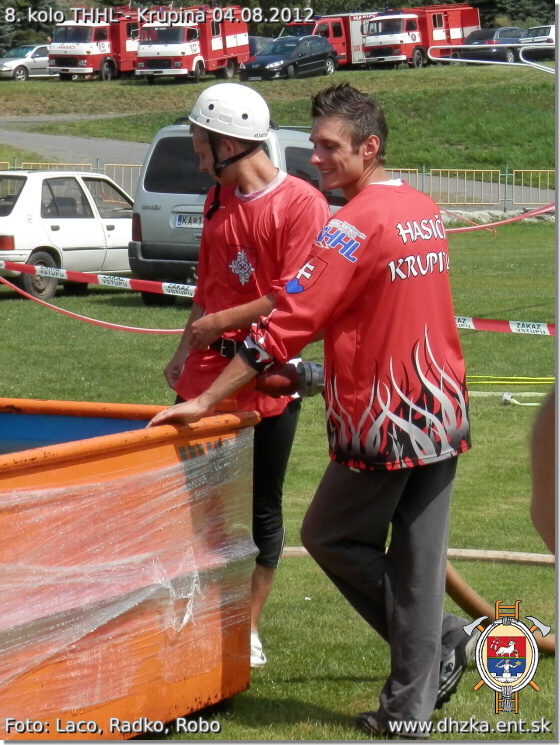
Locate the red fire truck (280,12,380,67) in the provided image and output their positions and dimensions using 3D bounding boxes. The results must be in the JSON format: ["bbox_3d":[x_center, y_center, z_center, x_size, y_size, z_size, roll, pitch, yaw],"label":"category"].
[{"bbox_3d":[2.122,-14.024,66.680,2.100,2.550,6.000,8,15,33],"label":"red fire truck"}]

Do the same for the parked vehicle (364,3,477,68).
[{"bbox_3d":[6.088,-14.555,68.470,2.100,2.550,6.000,3,14,36],"label":"parked vehicle"}]

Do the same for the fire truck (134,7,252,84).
[{"bbox_3d":[-3.331,-12.382,59.450,2.100,2.620,6.000,3,15,20],"label":"fire truck"}]

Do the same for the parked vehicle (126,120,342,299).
[{"bbox_3d":[0.070,-1.700,16.620,1.730,1.810,4.120,5,9,24],"label":"parked vehicle"}]

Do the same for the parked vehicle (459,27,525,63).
[{"bbox_3d":[9.537,-13.792,66.204,1.760,1.470,4.600,9,15,35],"label":"parked vehicle"}]

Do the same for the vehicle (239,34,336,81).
[{"bbox_3d":[0.354,-11.531,57.645,1.820,1.490,4.760,8,14,31],"label":"vehicle"}]

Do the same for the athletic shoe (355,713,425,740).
[{"bbox_3d":[0.328,0.949,4.315,0.285,0.105,0.107,8,11,40],"label":"athletic shoe"}]

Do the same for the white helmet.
[{"bbox_3d":[-0.146,-0.788,4.740,0.250,0.152,0.212,16,16,0],"label":"white helmet"}]

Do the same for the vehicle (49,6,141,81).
[{"bbox_3d":[-6.261,-12.566,60.126,2.080,2.720,6.000,6,14,26],"label":"vehicle"}]

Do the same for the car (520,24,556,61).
[{"bbox_3d":[11.846,-14.198,67.515,1.650,1.430,3.900,3,14,35],"label":"car"}]

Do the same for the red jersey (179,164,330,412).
[{"bbox_3d":[-0.079,-0.239,4.694,0.490,0.710,0.330,7,10,36],"label":"red jersey"}]

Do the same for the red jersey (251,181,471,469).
[{"bbox_3d":[0.223,-0.137,4.293,0.500,0.740,0.500,9,11,42],"label":"red jersey"}]

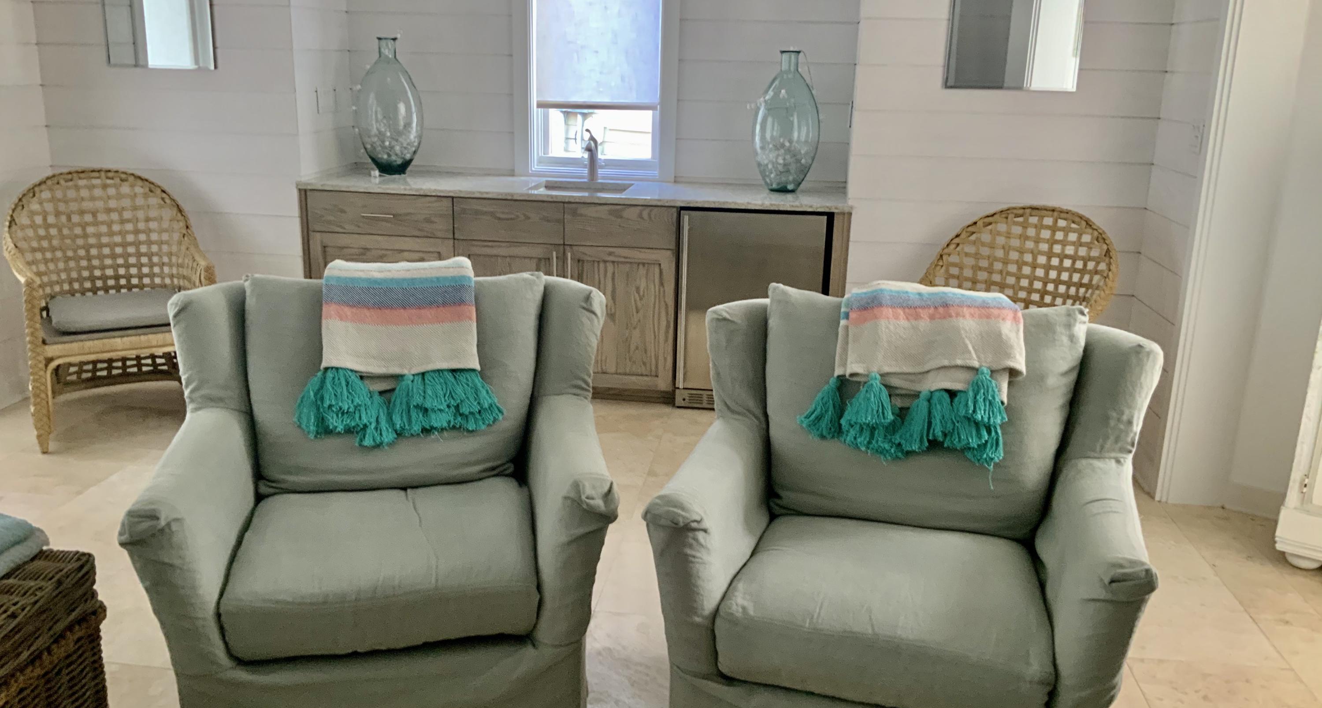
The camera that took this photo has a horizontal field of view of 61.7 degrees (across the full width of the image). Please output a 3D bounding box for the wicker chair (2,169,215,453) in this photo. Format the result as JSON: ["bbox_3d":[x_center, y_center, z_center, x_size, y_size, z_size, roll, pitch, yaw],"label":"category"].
[{"bbox_3d":[-2.082,-0.184,4.226,0.630,0.950,0.640,-6,17,-27],"label":"wicker chair"}]

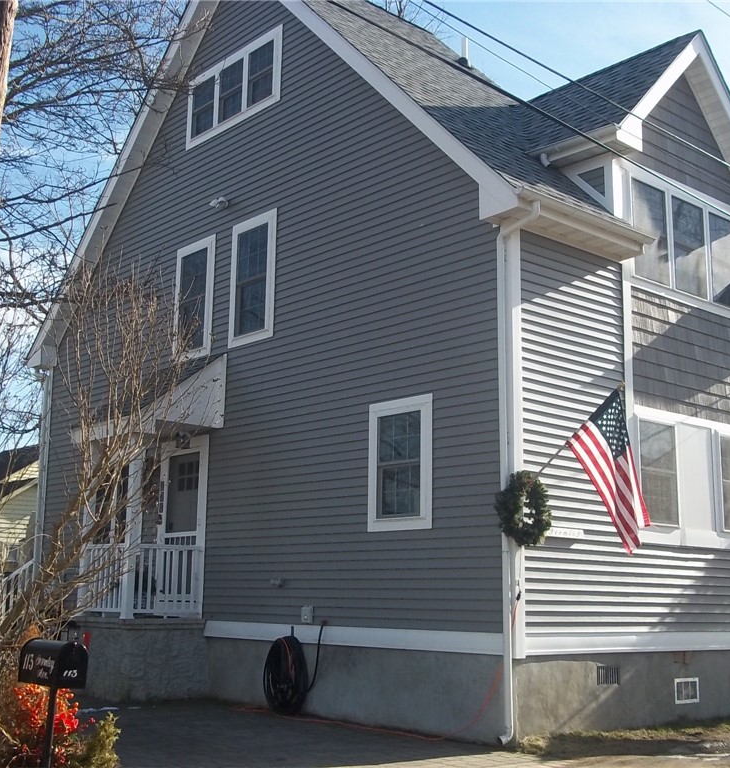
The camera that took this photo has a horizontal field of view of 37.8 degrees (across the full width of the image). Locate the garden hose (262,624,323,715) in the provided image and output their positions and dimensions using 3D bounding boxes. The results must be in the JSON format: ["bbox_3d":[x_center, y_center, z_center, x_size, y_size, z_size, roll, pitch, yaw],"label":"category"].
[{"bbox_3d":[-0.835,3.231,12.028,0.180,1.000,0.910,11,-15,-40],"label":"garden hose"}]

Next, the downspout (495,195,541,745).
[{"bbox_3d":[1.440,0.730,9.924,0.190,5.070,0.520,11,-15,-40],"label":"downspout"}]

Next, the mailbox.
[{"bbox_3d":[-1.622,1.450,5.543,0.162,0.222,0.490,12,-16,-37],"label":"mailbox"}]

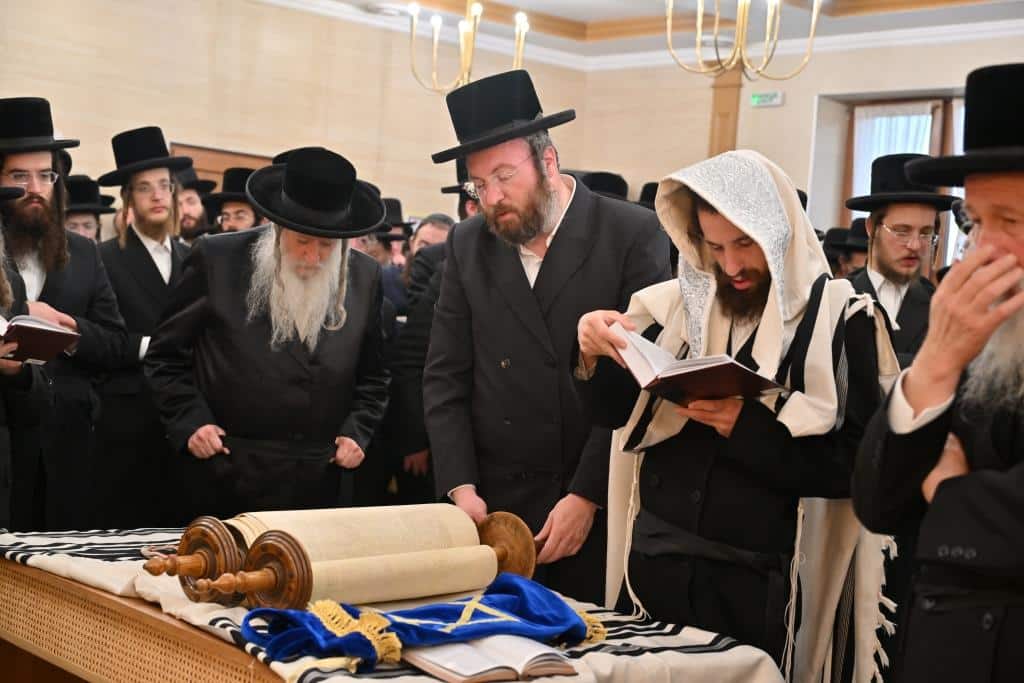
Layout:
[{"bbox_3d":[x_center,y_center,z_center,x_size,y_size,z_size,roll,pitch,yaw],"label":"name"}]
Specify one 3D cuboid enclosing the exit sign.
[{"bbox_3d":[1.655,-1.563,10.300,0.035,0.093,0.250,3,2,-43],"label":"exit sign"}]

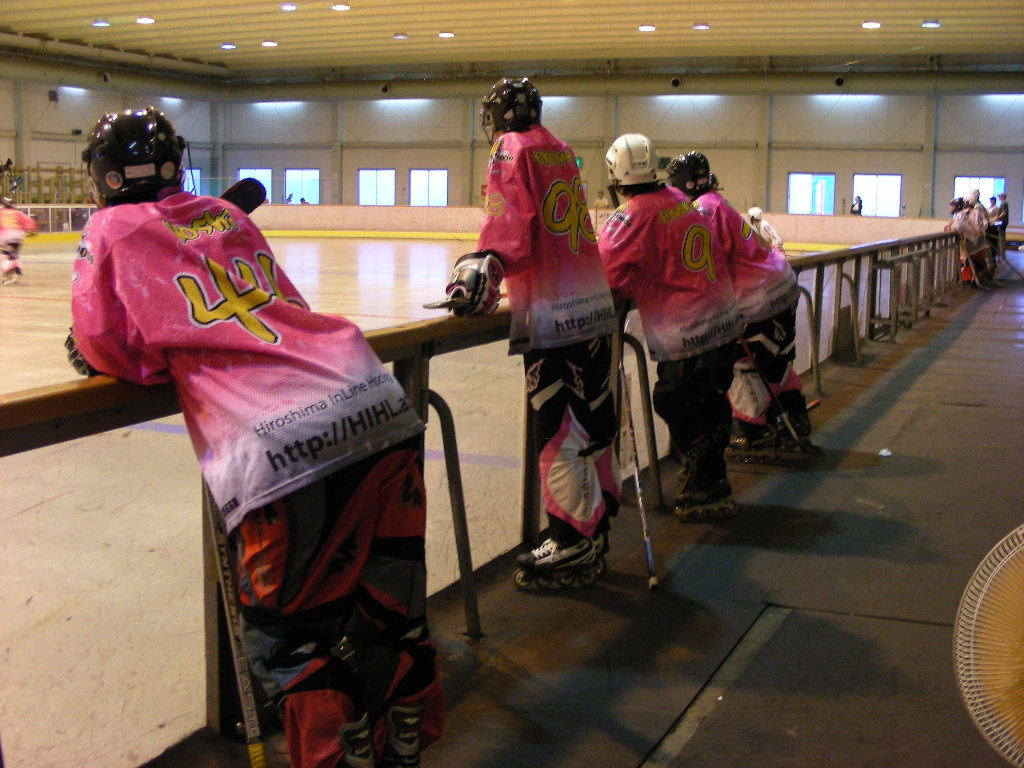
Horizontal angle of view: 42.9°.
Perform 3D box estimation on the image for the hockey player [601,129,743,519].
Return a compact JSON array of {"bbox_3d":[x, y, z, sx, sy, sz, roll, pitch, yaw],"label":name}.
[{"bbox_3d":[0.767,-0.316,6.327,0.600,1.760,0.550,-6,11,-42],"label":"hockey player"}]

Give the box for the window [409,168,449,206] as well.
[{"bbox_3d":[-3.419,-8.026,53.299,1.720,1.500,0.120,4,9,23],"label":"window"}]

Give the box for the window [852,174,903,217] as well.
[{"bbox_3d":[13.031,-6.707,46.372,1.720,1.500,0.120,4,9,23],"label":"window"}]

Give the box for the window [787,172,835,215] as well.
[{"bbox_3d":[10.861,-6.911,47.282,1.720,1.500,0.120,4,9,23],"label":"window"}]

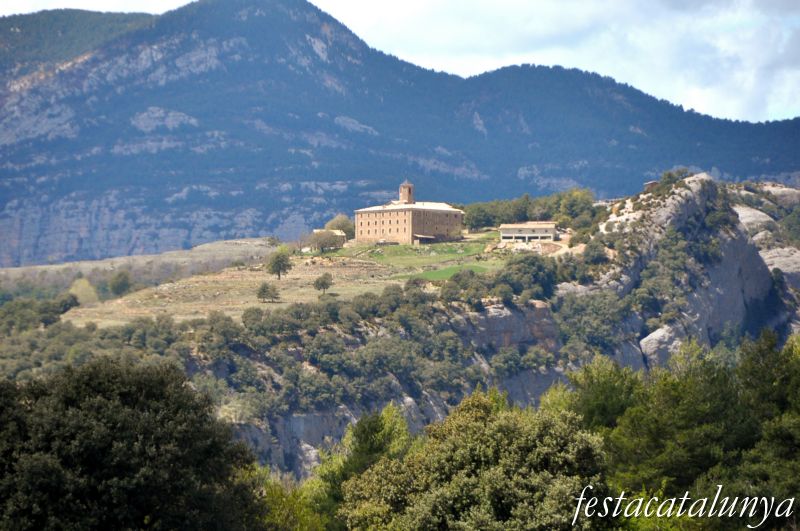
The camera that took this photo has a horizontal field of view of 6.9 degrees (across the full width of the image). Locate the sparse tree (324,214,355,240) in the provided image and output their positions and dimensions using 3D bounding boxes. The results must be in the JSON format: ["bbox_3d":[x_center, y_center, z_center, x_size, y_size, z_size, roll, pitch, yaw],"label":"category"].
[{"bbox_3d":[-23.605,-14.617,2630.000,12.050,11.060,11.690,0,-3,0],"label":"sparse tree"}]

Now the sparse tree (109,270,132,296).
[{"bbox_3d":[-106.221,6.936,2530.000,8.360,9.690,8.110,0,-3,0],"label":"sparse tree"}]

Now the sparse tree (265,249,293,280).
[{"bbox_3d":[-45.346,0.000,2500.000,9.950,11.270,9.650,0,-3,0],"label":"sparse tree"}]

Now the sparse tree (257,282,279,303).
[{"bbox_3d":[-47.712,9.815,2420.000,8.540,7.270,8.290,0,-3,0],"label":"sparse tree"}]

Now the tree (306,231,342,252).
[{"bbox_3d":[-28.872,-9.204,2580.000,13.950,8.720,13.530,0,-3,0],"label":"tree"}]

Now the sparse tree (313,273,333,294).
[{"bbox_3d":[-28.361,6.744,2460.000,7.210,7.940,6.990,0,-3,0],"label":"sparse tree"}]

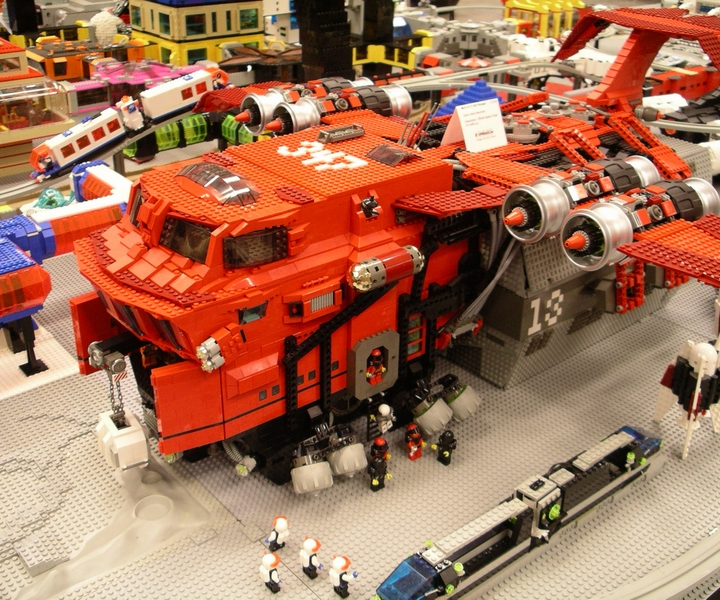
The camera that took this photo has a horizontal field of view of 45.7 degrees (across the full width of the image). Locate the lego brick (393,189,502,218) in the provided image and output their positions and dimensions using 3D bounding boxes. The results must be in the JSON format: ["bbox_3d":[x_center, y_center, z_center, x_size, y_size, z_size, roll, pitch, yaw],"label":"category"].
[{"bbox_3d":[0.109,-0.107,0.950,0.140,0.011,0.086,-20,34,-36],"label":"lego brick"}]

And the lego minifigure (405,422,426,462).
[{"bbox_3d":[0.064,0.168,1.019,0.025,0.042,0.020,-20,33,-35],"label":"lego minifigure"}]

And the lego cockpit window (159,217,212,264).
[{"bbox_3d":[-0.165,-0.058,0.820,0.069,0.033,0.011,22,11,36],"label":"lego cockpit window"}]

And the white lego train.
[{"bbox_3d":[-0.431,-0.338,1.631,0.427,0.065,0.038,-34,41,-26],"label":"white lego train"}]

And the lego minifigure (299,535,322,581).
[{"bbox_3d":[-0.048,0.251,0.832,0.022,0.043,0.025,-20,34,-36],"label":"lego minifigure"}]

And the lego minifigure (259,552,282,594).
[{"bbox_3d":[-0.085,0.262,0.828,0.021,0.043,0.025,-20,33,-35],"label":"lego minifigure"}]

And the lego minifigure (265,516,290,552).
[{"bbox_3d":[-0.082,0.238,0.877,0.025,0.042,0.021,-20,33,-35],"label":"lego minifigure"}]

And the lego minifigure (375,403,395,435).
[{"bbox_3d":[0.028,0.133,0.967,0.025,0.040,0.020,-31,44,-28],"label":"lego minifigure"}]

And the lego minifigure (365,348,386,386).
[{"bbox_3d":[0.017,0.073,0.968,0.025,0.041,0.020,-20,33,-35],"label":"lego minifigure"}]

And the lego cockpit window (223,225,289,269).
[{"bbox_3d":[-0.105,-0.054,0.856,0.066,0.033,0.012,-12,30,-25],"label":"lego cockpit window"}]

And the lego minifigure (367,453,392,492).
[{"bbox_3d":[0.020,0.194,0.966,0.025,0.042,0.020,-20,33,-35],"label":"lego minifigure"}]

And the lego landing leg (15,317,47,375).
[{"bbox_3d":[-0.461,0.058,1.192,0.032,0.085,0.032,-20,34,-36],"label":"lego landing leg"}]

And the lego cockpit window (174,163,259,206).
[{"bbox_3d":[-0.151,-0.127,0.899,0.052,0.017,0.128,-20,34,-36],"label":"lego cockpit window"}]

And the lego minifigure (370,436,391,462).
[{"bbox_3d":[0.024,0.179,0.977,0.025,0.042,0.022,-20,34,-36],"label":"lego minifigure"}]

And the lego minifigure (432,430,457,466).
[{"bbox_3d":[0.102,0.173,1.011,0.020,0.042,0.025,-20,33,-35],"label":"lego minifigure"}]

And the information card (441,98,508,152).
[{"bbox_3d":[0.140,-0.211,1.027,0.069,0.051,0.043,-18,32,-33],"label":"information card"}]

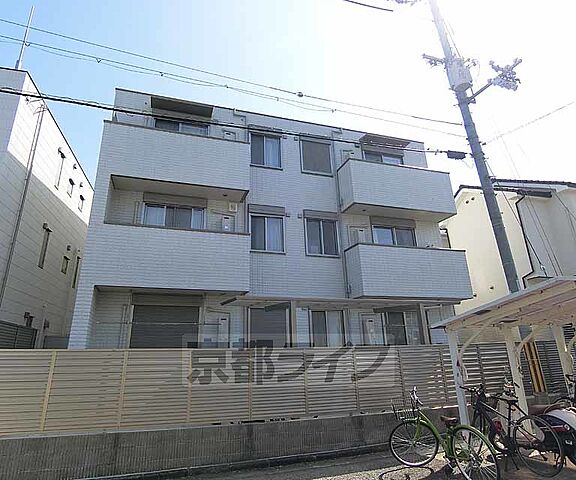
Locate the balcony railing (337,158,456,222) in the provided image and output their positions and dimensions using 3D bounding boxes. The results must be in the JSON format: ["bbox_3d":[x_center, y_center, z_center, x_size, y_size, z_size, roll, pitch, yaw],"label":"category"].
[{"bbox_3d":[3.833,-1.645,11.508,4.012,1.556,0.876,4,-17,-17],"label":"balcony railing"}]

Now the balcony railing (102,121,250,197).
[{"bbox_3d":[-3.100,-2.150,9.417,3.927,1.556,0.850,4,-17,-17],"label":"balcony railing"}]

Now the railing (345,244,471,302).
[{"bbox_3d":[3.921,1.125,10.694,4.029,1.585,0.876,4,-17,-17],"label":"railing"}]

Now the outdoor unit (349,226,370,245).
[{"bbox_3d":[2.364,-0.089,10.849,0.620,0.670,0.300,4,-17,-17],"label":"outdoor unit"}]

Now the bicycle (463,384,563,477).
[{"bbox_3d":[3.139,2.700,4.864,0.570,1.020,1.670,4,-17,-17],"label":"bicycle"}]

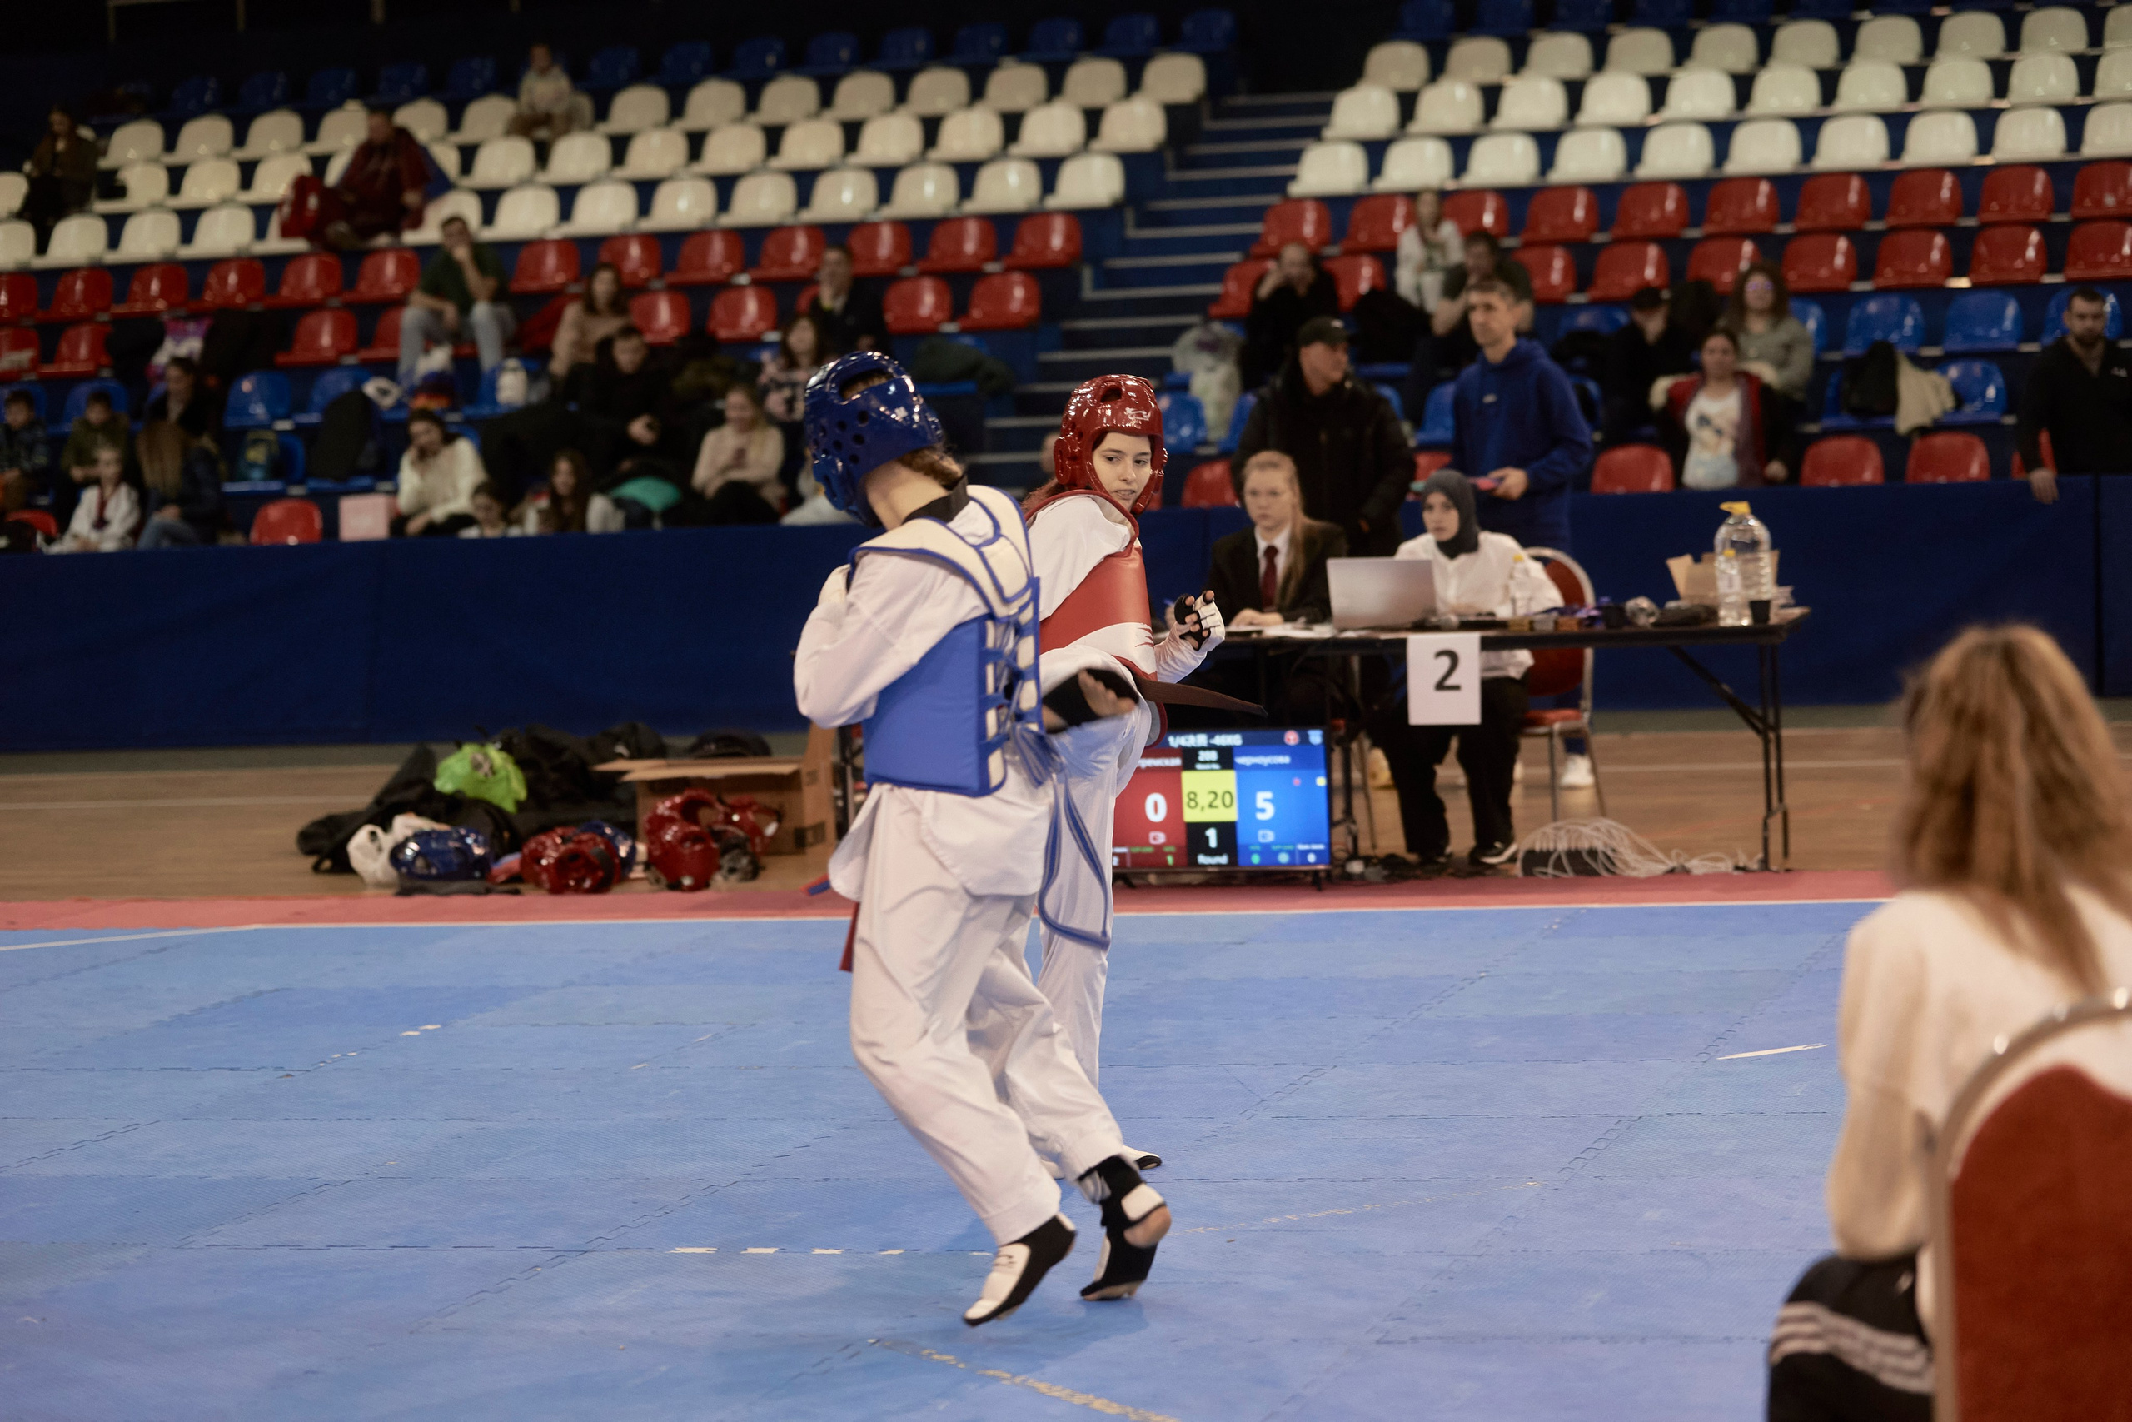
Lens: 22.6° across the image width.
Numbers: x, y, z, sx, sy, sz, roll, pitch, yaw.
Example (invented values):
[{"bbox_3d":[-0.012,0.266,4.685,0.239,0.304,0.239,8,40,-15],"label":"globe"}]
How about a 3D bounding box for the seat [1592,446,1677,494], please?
[{"bbox_3d":[2.607,-1.066,24.682,0.395,0.310,0.380,-1,3,15],"label":"seat"}]

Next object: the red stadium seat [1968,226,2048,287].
[{"bbox_3d":[4.766,-2.303,27.010,0.395,0.310,0.380,-1,3,15],"label":"red stadium seat"}]

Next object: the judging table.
[{"bbox_3d":[1.327,0.090,16.028,1.690,0.740,0.750,-1,4,16],"label":"judging table"}]

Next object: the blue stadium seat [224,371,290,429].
[{"bbox_3d":[-4.054,-1.523,26.252,0.360,0.287,0.330,-2,4,16],"label":"blue stadium seat"}]

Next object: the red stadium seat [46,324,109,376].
[{"bbox_3d":[-5.319,-1.934,28.606,0.390,0.302,0.365,-1,4,16],"label":"red stadium seat"}]

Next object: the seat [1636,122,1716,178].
[{"bbox_3d":[3.256,-2.968,28.327,0.400,0.300,0.380,-2,4,15],"label":"seat"}]

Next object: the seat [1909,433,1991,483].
[{"bbox_3d":[4.017,-1.118,24.277,0.400,0.330,0.390,-1,4,15],"label":"seat"}]

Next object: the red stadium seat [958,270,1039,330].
[{"bbox_3d":[-0.362,-2.187,28.377,0.395,0.310,0.380,-1,3,15],"label":"red stadium seat"}]

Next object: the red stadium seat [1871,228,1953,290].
[{"bbox_3d":[4.413,-2.352,27.762,0.390,0.310,0.370,-1,4,16],"label":"red stadium seat"}]

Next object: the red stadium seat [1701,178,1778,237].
[{"bbox_3d":[3.267,-2.452,25.976,0.360,0.287,0.330,-2,4,16],"label":"red stadium seat"}]

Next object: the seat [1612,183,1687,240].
[{"bbox_3d":[2.975,-2.546,27.171,0.390,0.302,0.365,-1,4,16],"label":"seat"}]

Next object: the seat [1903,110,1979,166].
[{"bbox_3d":[4.669,-3.052,28.424,0.400,0.310,0.350,-2,4,15],"label":"seat"}]

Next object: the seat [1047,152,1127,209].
[{"bbox_3d":[0.107,-2.877,28.924,0.390,0.302,0.365,-1,4,16],"label":"seat"}]

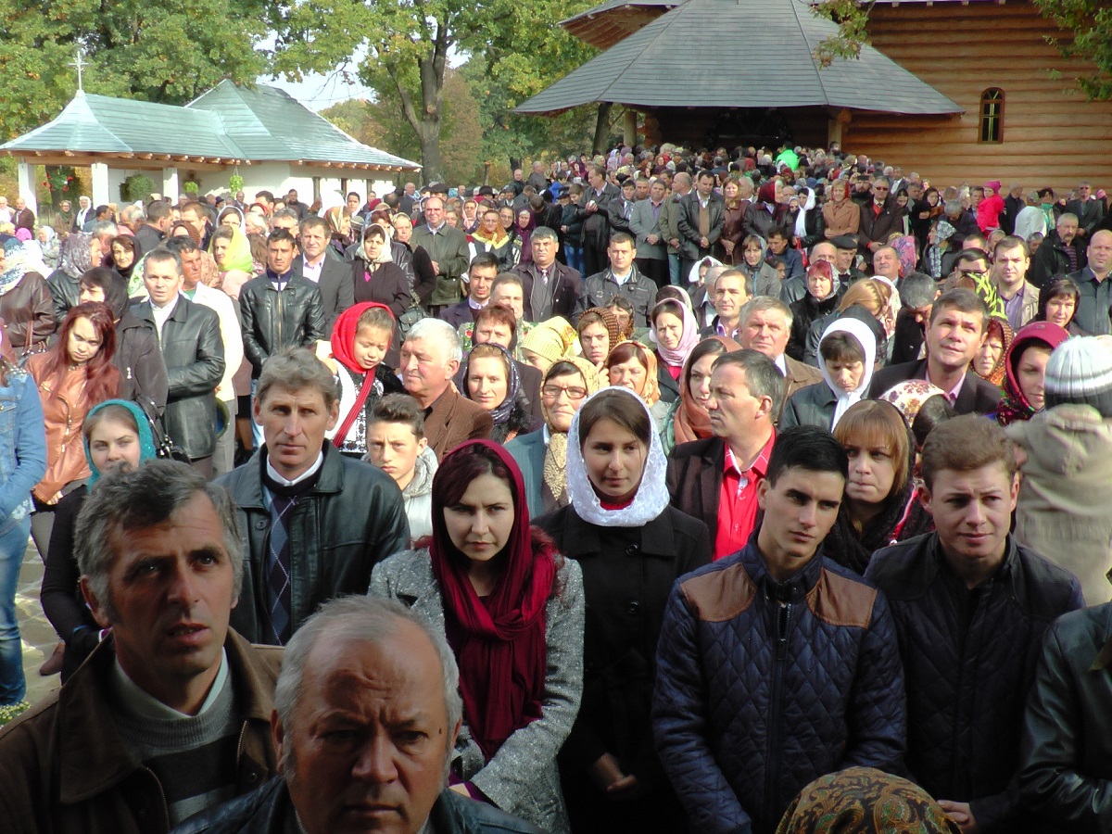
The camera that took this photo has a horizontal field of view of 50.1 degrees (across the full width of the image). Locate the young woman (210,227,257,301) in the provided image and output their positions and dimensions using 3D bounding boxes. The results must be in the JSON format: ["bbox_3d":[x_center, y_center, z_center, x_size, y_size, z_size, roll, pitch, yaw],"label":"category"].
[{"bbox_3d":[-2.048,-0.403,7.628,0.460,1.640,0.310,3,9,17],"label":"young woman"}]

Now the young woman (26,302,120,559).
[{"bbox_3d":[-2.062,0.326,5.209,0.450,1.650,0.310,-2,9,-17],"label":"young woman"}]

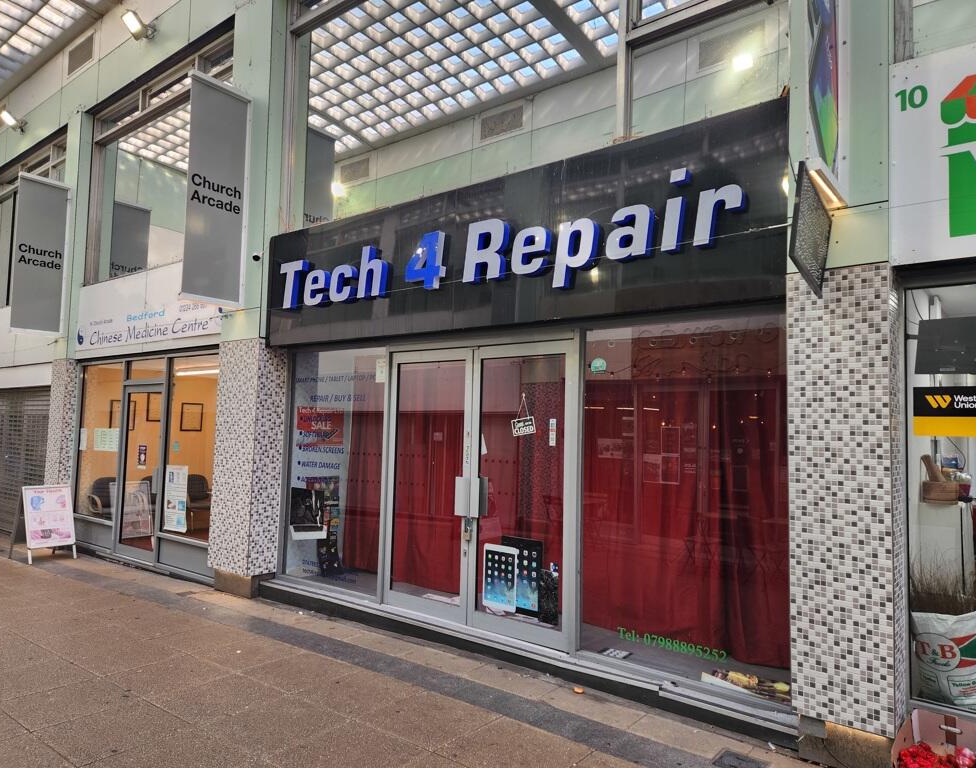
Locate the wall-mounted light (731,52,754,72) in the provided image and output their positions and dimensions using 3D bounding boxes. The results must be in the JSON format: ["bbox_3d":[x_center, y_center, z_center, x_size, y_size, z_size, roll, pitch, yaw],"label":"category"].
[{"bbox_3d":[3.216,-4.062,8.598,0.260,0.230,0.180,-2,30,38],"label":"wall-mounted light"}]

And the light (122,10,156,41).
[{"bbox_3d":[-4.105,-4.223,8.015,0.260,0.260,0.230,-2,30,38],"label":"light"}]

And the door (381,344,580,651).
[{"bbox_3d":[-0.140,0.759,5.138,1.810,2.100,0.080,-2,-5,38],"label":"door"}]

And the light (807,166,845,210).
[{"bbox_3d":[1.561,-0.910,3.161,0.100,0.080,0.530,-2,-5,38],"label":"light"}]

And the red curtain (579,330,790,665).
[{"bbox_3d":[1.317,0.712,4.684,1.620,2.130,0.150,-2,-5,38],"label":"red curtain"}]

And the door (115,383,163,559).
[{"bbox_3d":[-4.173,1.038,8.151,0.960,2.090,0.060,-2,-5,38],"label":"door"}]

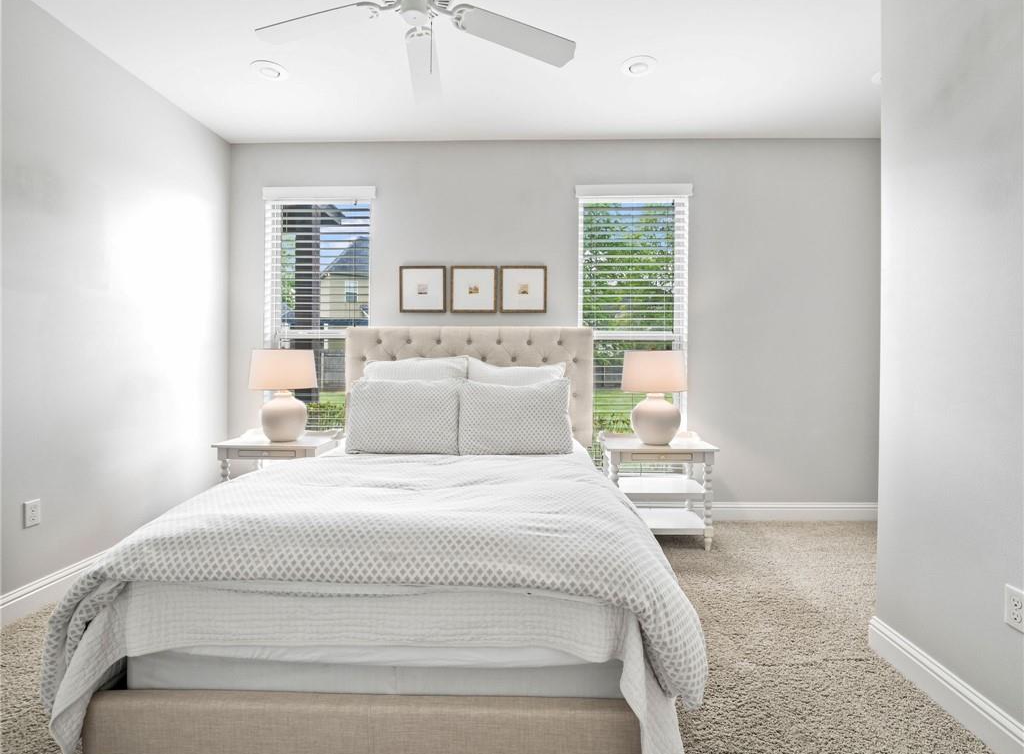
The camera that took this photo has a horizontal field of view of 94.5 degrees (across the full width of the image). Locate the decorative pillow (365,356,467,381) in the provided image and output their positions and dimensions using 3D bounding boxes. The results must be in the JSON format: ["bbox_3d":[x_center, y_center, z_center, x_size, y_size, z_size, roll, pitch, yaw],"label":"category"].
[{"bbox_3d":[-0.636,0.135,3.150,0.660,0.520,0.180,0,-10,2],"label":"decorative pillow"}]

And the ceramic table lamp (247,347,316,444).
[{"bbox_3d":[-1.595,0.133,3.300,0.425,0.625,0.425,0,1,1],"label":"ceramic table lamp"}]

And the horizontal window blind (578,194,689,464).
[{"bbox_3d":[0.870,-0.335,3.420,0.815,2.060,0.120,0,1,2],"label":"horizontal window blind"}]

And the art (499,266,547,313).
[{"bbox_3d":[0.083,-0.645,3.488,0.350,0.352,0.025,0,1,1],"label":"art"}]

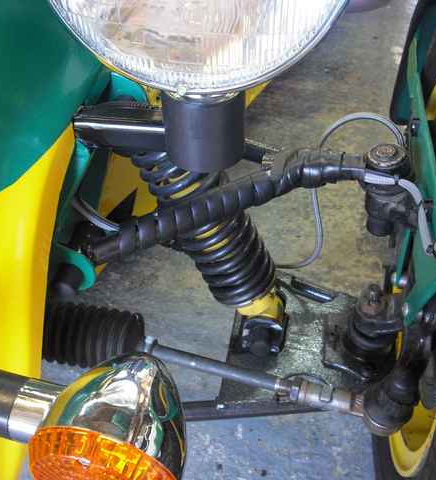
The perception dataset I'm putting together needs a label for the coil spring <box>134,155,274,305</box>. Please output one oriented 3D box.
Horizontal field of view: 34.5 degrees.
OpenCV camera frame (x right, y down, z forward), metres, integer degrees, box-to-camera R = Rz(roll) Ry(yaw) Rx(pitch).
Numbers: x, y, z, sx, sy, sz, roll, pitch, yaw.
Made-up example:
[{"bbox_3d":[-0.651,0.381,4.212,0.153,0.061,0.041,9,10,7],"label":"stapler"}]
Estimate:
[{"bbox_3d":[-0.012,-0.024,0.651,0.068,0.188,0.068,-19,39,15],"label":"coil spring"}]

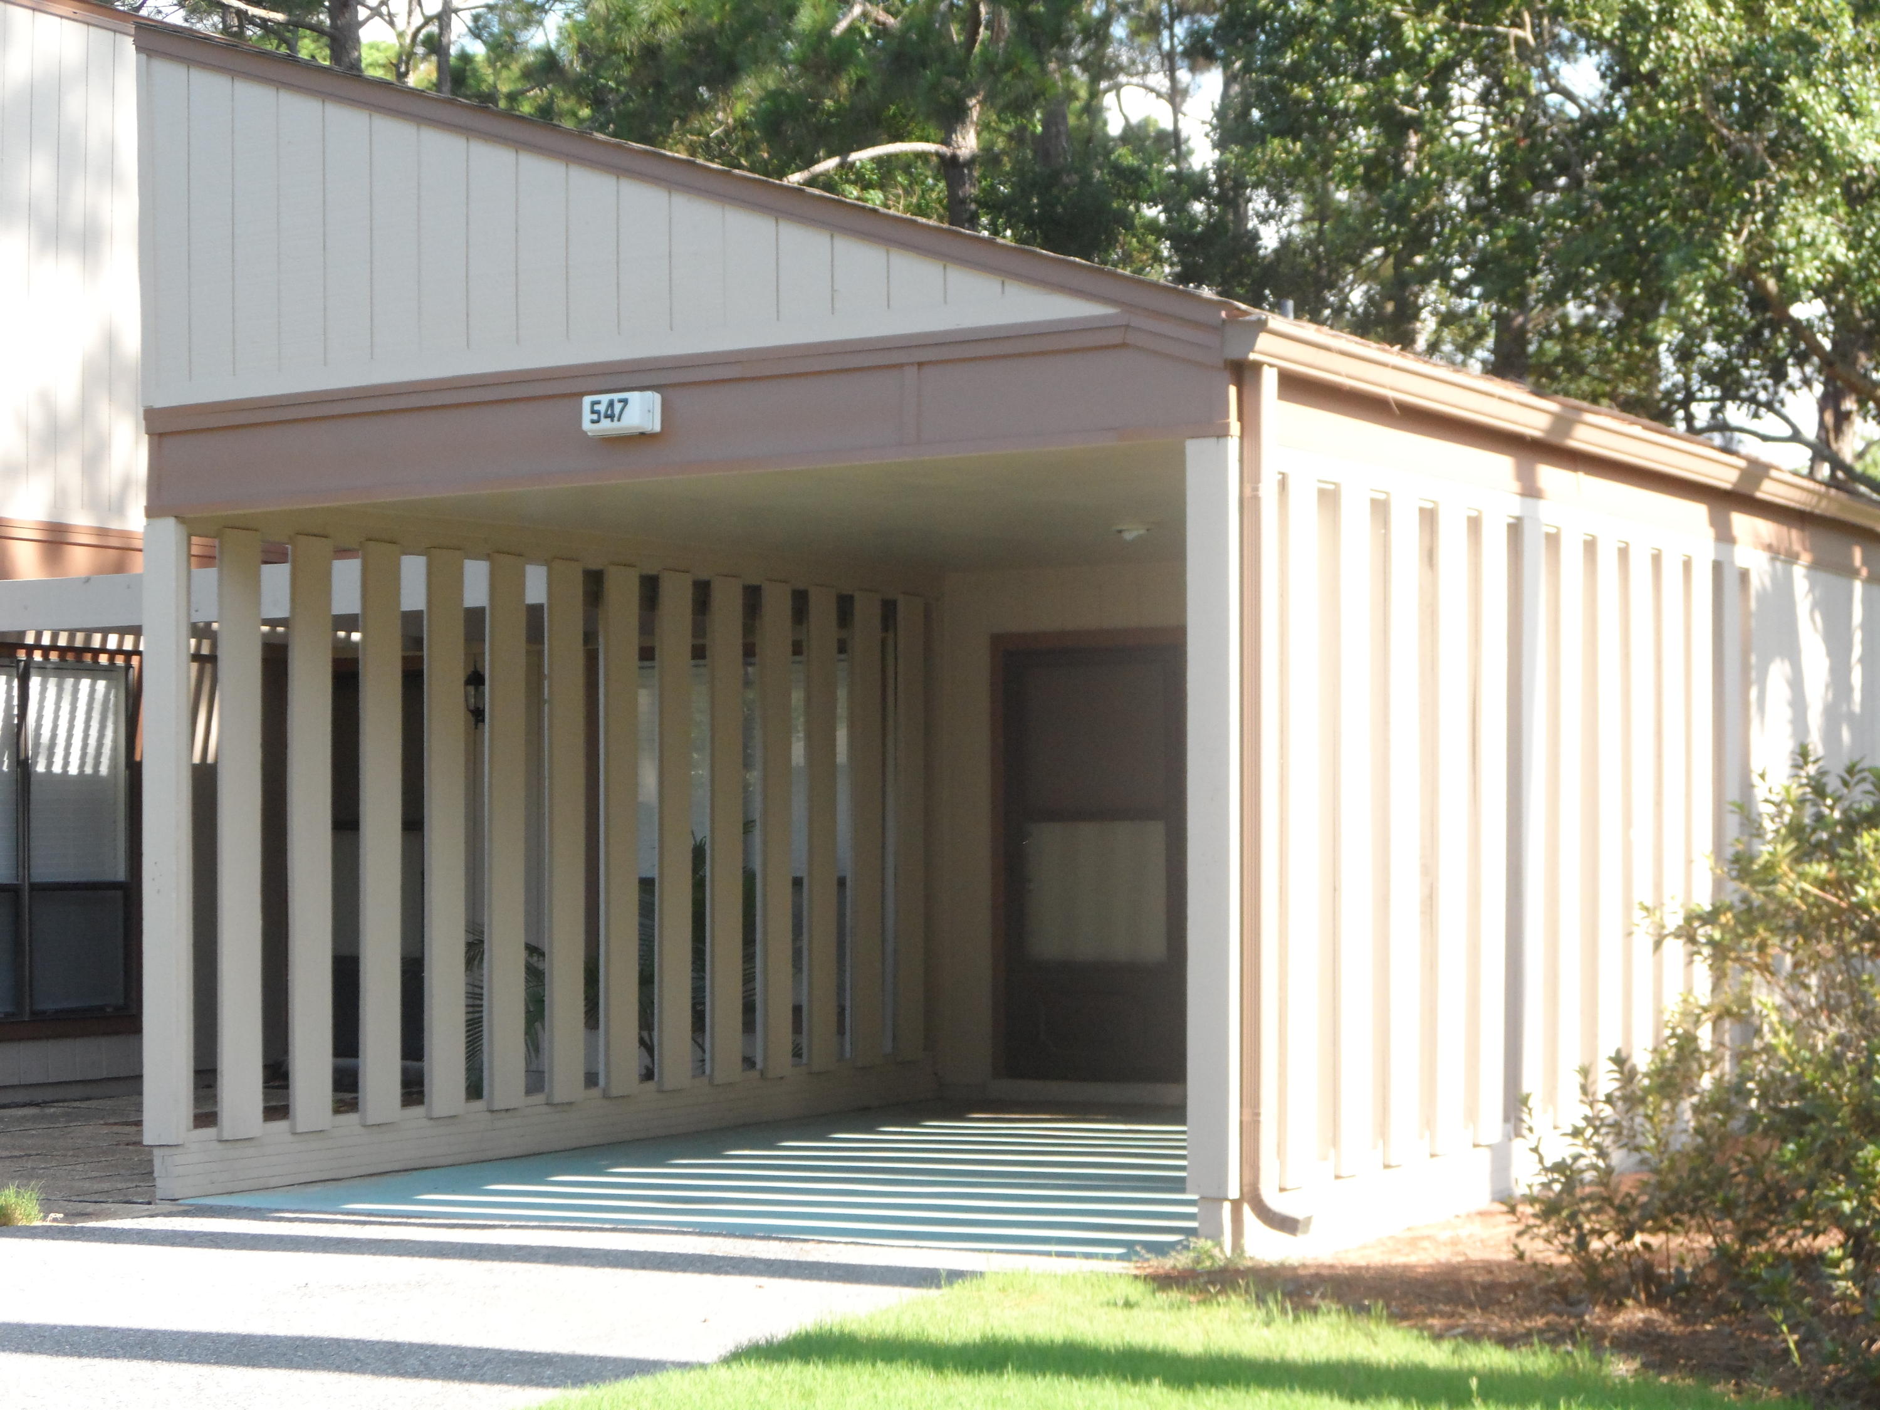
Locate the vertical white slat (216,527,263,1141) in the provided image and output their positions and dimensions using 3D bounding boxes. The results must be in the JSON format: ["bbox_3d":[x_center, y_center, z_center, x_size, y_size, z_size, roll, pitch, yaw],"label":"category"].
[{"bbox_3d":[-2.521,0.462,13.652,0.035,2.190,0.215,-1,-2,28],"label":"vertical white slat"}]

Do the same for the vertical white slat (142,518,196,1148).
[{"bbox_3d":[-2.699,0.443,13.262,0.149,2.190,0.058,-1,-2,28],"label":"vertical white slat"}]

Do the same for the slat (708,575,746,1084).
[{"bbox_3d":[-0.927,0.540,16.445,0.035,2.190,0.215,-1,-2,28],"label":"slat"}]

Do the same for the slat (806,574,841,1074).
[{"bbox_3d":[-0.531,0.559,17.137,0.035,2.190,0.215,-1,-2,28],"label":"slat"}]

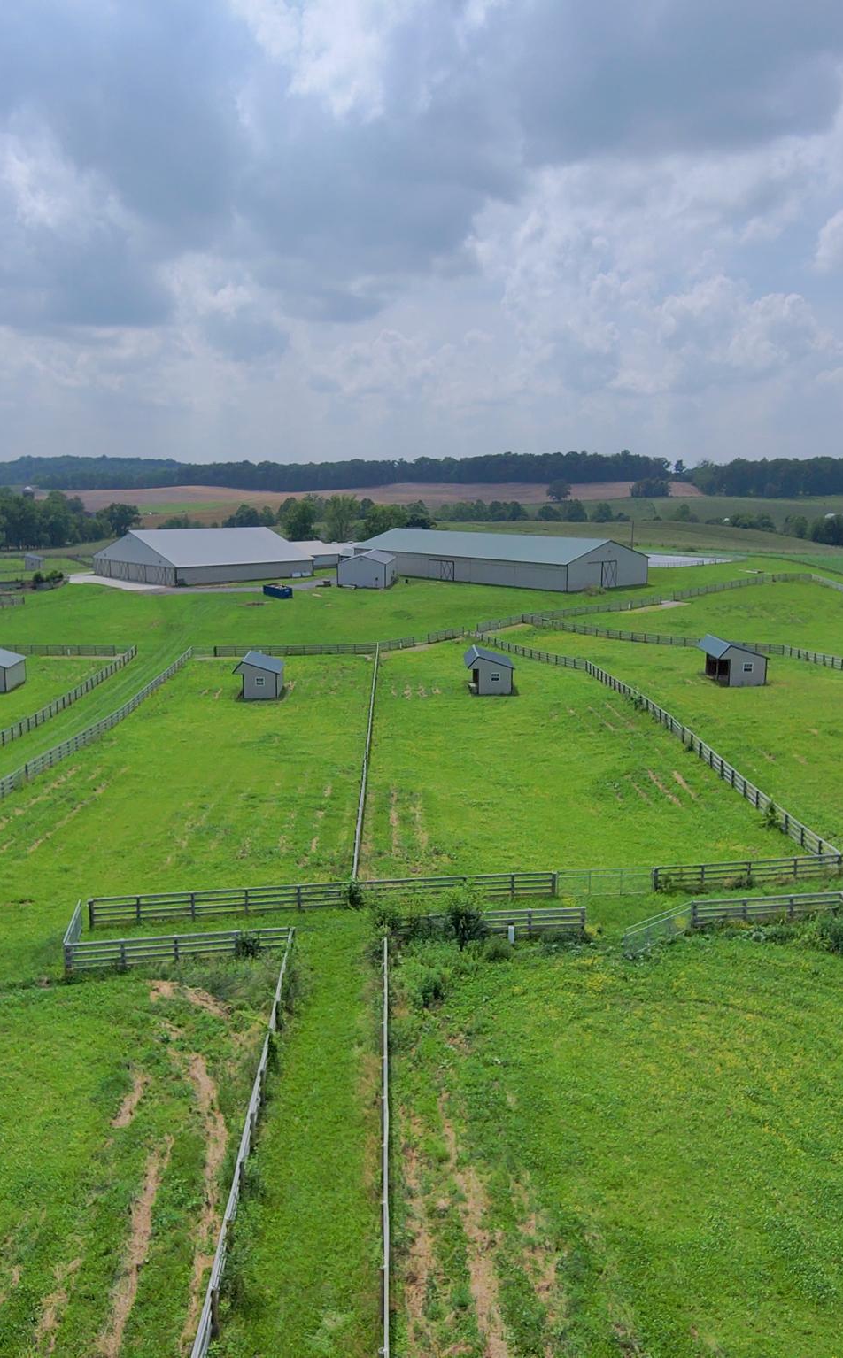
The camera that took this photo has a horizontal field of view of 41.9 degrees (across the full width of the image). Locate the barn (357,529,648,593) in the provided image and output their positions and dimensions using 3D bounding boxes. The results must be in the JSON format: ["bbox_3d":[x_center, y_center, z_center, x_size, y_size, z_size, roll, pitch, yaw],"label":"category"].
[{"bbox_3d":[14.853,-26.139,232.595,24.811,9.175,63.416,-9,14,-40],"label":"barn"}]

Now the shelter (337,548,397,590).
[{"bbox_3d":[-10.296,-21.376,211.092,8.899,5.955,16.773,1,10,5],"label":"shelter"}]

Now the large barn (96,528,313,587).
[{"bbox_3d":[-46.377,-26.808,231.458,31.362,9.566,39.145,-8,13,-38],"label":"large barn"}]

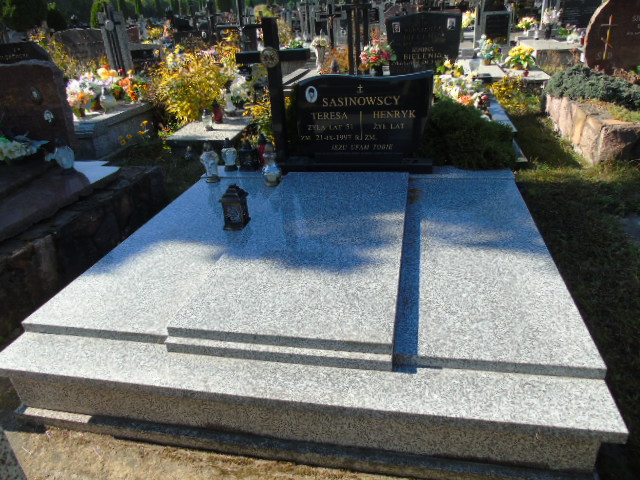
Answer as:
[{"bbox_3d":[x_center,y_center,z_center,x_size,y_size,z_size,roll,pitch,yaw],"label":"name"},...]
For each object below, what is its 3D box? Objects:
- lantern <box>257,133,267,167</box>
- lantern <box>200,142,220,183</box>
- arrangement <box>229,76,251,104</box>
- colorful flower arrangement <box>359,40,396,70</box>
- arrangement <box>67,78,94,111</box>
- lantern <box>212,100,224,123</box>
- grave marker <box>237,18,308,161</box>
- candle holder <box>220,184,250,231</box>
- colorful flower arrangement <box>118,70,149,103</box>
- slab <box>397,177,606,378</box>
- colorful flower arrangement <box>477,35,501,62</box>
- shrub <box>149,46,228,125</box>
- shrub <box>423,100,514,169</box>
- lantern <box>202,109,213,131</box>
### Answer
[{"bbox_3d":[-0.411,-0.631,3.363,0.085,0.280,0.085,2,28,12],"label":"lantern"},{"bbox_3d":[-0.750,-0.534,3.169,0.135,0.285,0.135,2,28,12],"label":"lantern"},{"bbox_3d":[-0.884,-1.672,5.205,0.228,0.308,0.216,2,28,12],"label":"arrangement"},{"bbox_3d":[0.638,-2.030,5.128,0.366,0.326,0.329,2,28,12],"label":"colorful flower arrangement"},{"bbox_3d":[-2.889,-1.737,5.575,0.334,0.384,0.318,2,28,12],"label":"arrangement"},{"bbox_3d":[-1.170,-1.507,5.381,0.135,0.245,0.135,2,28,12],"label":"lantern"},{"bbox_3d":[-0.267,-0.921,2.928,0.479,0.877,0.080,2,28,12],"label":"grave marker"},{"bbox_3d":[-0.446,-0.185,2.412,0.120,0.220,0.120,2,28,12],"label":"candle holder"},{"bbox_3d":[-2.431,-2.001,6.024,0.370,0.380,0.330,2,28,12],"label":"colorful flower arrangement"},{"bbox_3d":[0.745,0.019,2.262,0.663,0.051,1.720,2,28,12],"label":"slab"},{"bbox_3d":[2.697,-3.050,7.372,0.380,0.440,0.360,2,28,12],"label":"colorful flower arrangement"},{"bbox_3d":[-1.619,-1.911,5.827,0.900,0.920,0.820,2,28,12],"label":"shrub"},{"bbox_3d":[1.126,-0.806,3.563,0.720,0.600,0.680,2,28,12],"label":"shrub"},{"bbox_3d":[-1.114,-1.187,4.534,0.090,0.215,0.090,2,28,12],"label":"lantern"}]

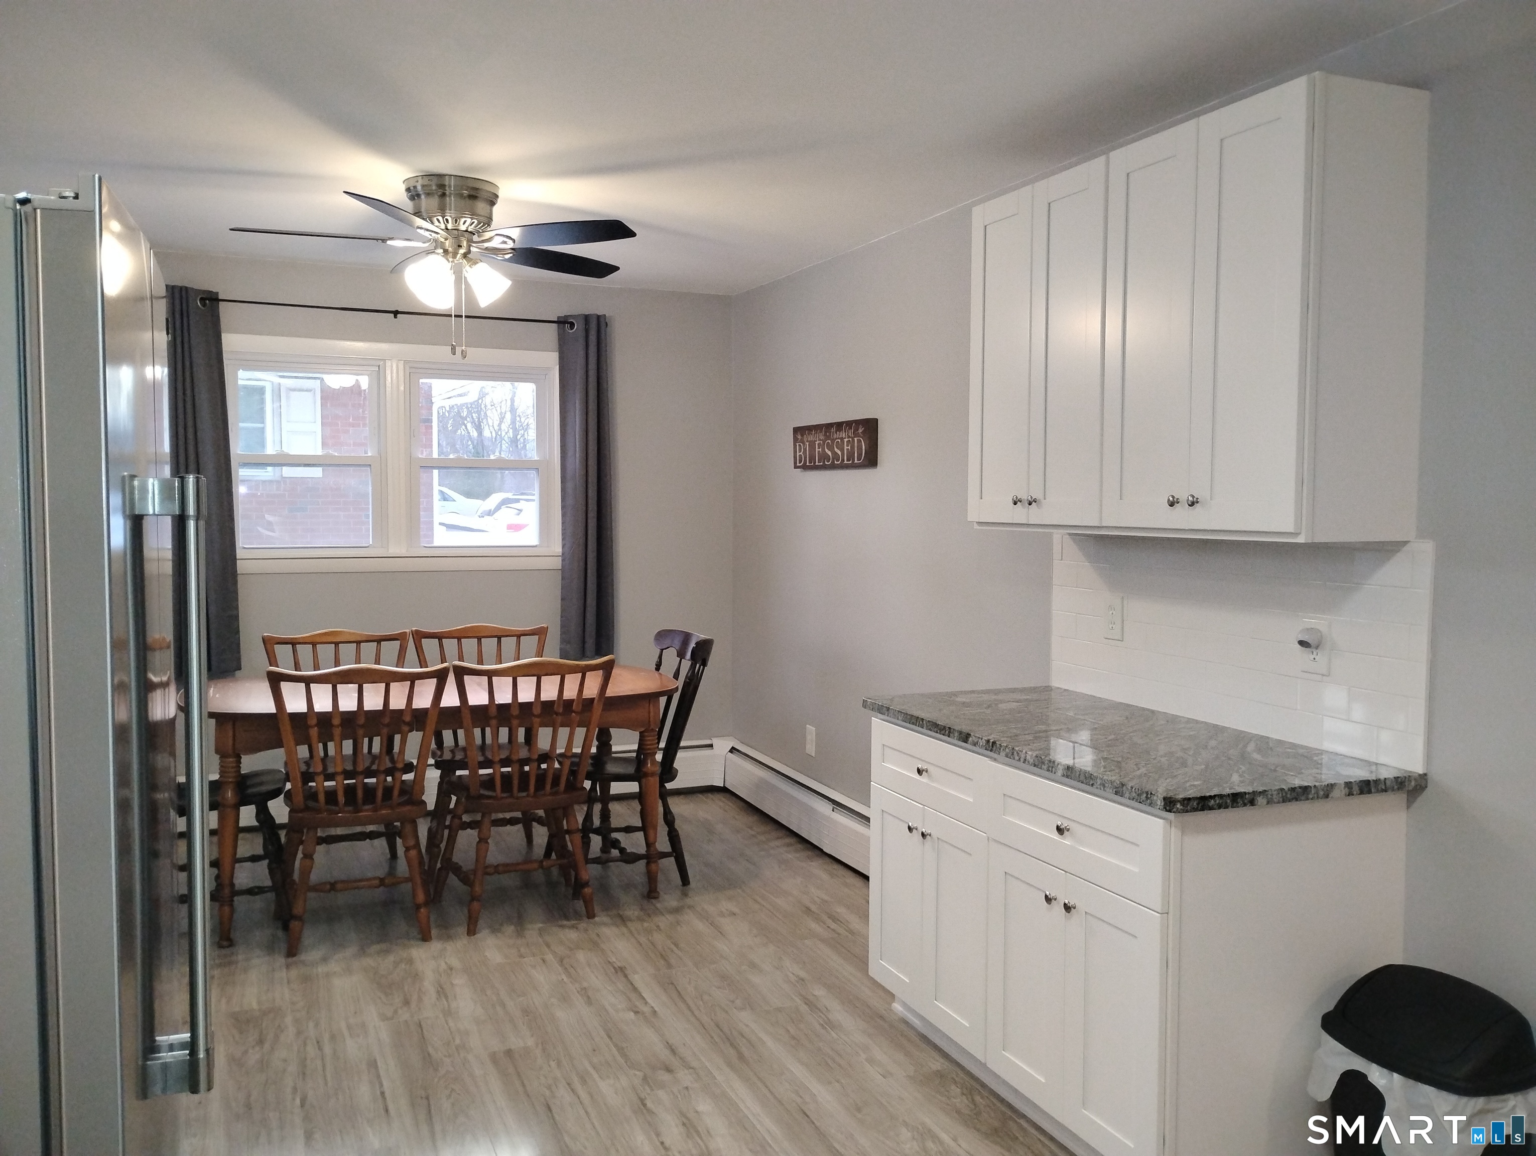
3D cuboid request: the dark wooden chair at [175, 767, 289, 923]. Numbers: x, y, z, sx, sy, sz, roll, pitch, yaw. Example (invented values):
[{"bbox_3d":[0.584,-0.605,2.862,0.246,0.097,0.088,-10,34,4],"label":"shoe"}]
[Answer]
[{"bbox_3d":[-1.958,0.707,4.286,0.560,0.930,0.570,-1,4,-23],"label":"dark wooden chair"}]

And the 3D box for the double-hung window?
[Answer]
[{"bbox_3d":[-1.641,-0.528,5.506,1.460,0.990,0.100,-1,4,-23],"label":"double-hung window"}]

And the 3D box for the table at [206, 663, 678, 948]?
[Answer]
[{"bbox_3d":[-1.199,0.777,4.586,1.750,0.765,1.010,-1,4,-23],"label":"table"}]

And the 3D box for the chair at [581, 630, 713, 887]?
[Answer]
[{"bbox_3d":[-0.548,0.683,4.848,0.550,0.930,0.570,-1,4,-23],"label":"chair"}]

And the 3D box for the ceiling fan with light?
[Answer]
[{"bbox_3d":[-1.008,-0.981,3.982,1.320,0.545,1.290,-1,4,-23],"label":"ceiling fan with light"}]

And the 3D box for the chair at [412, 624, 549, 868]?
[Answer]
[{"bbox_3d":[-1.101,0.672,4.964,0.555,0.930,0.530,-1,4,-23],"label":"chair"}]

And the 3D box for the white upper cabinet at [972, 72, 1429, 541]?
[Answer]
[{"bbox_3d":[0.964,-0.567,3.059,0.323,0.916,1.214,-1,4,-23],"label":"white upper cabinet"}]

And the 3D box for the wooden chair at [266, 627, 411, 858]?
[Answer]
[{"bbox_3d":[-1.613,0.682,4.747,0.555,0.930,0.530,-1,4,-23],"label":"wooden chair"}]

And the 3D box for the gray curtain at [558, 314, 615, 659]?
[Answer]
[{"bbox_3d":[-0.839,-0.418,5.770,0.270,1.605,0.105,-1,4,-23],"label":"gray curtain"}]

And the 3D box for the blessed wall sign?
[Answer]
[{"bbox_3d":[0.265,-0.536,5.067,0.040,0.182,0.705,-1,4,-23],"label":"blessed wall sign"}]

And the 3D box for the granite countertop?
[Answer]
[{"bbox_3d":[0.811,0.386,3.032,0.658,0.031,1.277,-1,4,-23],"label":"granite countertop"}]

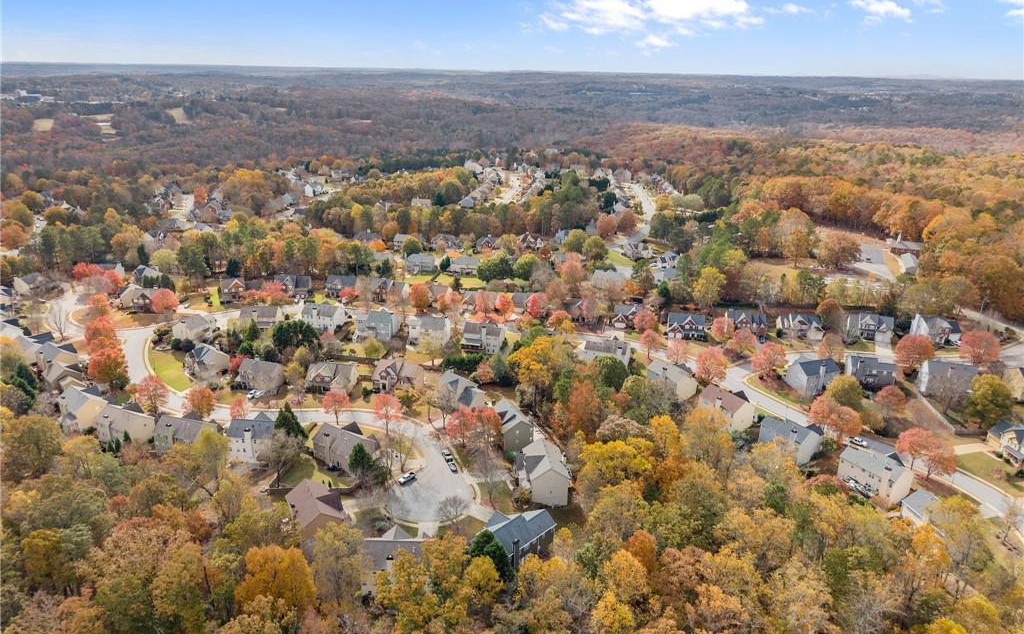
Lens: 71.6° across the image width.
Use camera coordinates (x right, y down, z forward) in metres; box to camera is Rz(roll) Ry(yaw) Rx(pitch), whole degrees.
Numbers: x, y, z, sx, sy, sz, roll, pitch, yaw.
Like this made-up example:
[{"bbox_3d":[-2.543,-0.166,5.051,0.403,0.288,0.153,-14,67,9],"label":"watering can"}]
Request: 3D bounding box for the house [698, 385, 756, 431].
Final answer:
[{"bbox_3d":[68.220,27.990,224.050,10.600,9.300,14.100,-10,22,-28],"label":"house"}]

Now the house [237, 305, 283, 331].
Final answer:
[{"bbox_3d":[-110.050,0.030,310.850,15.000,10.200,10.000,2,19,2],"label":"house"}]

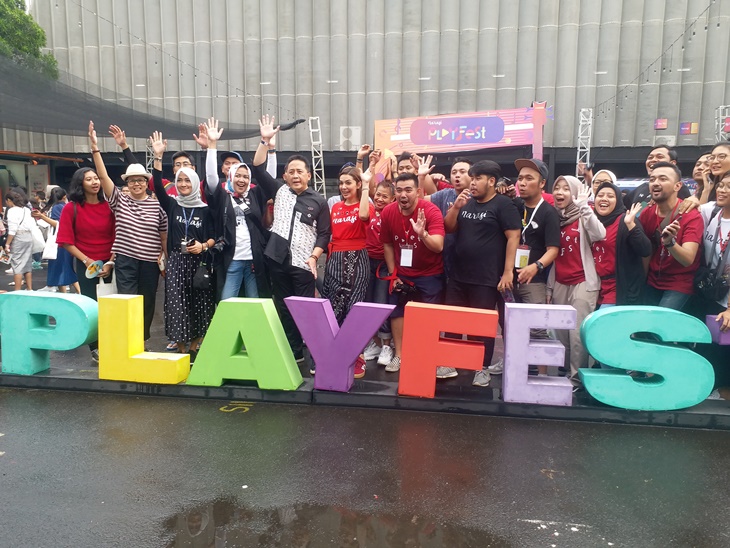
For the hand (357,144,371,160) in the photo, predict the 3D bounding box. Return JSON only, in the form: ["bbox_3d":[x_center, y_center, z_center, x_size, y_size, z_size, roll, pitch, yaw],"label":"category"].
[{"bbox_3d":[-0.013,-1.013,4.750,0.115,0.140,0.090,0,7,0],"label":"hand"}]

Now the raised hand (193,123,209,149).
[{"bbox_3d":[-1.446,-1.218,5.007,0.140,0.220,0.090,-1,7,-10],"label":"raised hand"}]

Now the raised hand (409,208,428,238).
[{"bbox_3d":[0.379,-0.358,4.037,0.140,0.210,0.080,2,7,15],"label":"raised hand"}]

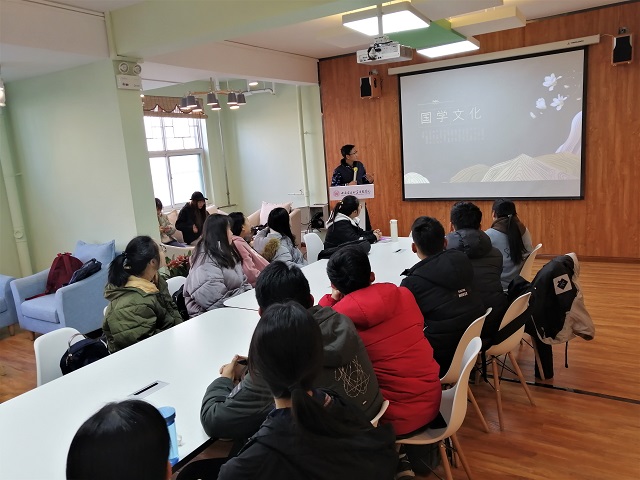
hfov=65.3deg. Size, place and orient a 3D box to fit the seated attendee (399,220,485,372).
[{"bbox_3d":[0.614,0.501,2.980,0.520,1.290,0.760,-9,12,-25],"label":"seated attendee"}]

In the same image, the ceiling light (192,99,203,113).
[{"bbox_3d":[-1.633,-1.788,6.652,0.130,0.150,0.130,-4,11,1],"label":"ceiling light"}]

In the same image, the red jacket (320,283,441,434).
[{"bbox_3d":[0.288,0.497,2.400,0.540,0.640,0.640,-10,11,-31],"label":"red jacket"}]

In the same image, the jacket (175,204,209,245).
[{"bbox_3d":[-1.971,-0.224,7.528,0.470,0.580,0.400,-8,11,-24],"label":"jacket"}]

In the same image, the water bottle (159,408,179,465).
[{"bbox_3d":[-0.459,0.601,1.527,0.064,0.176,0.064,1,11,28],"label":"water bottle"}]

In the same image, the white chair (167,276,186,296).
[{"bbox_3d":[-0.805,0.681,3.734,0.530,0.820,0.470,-1,10,19],"label":"white chair"}]

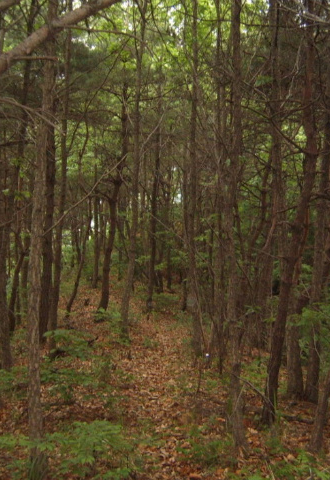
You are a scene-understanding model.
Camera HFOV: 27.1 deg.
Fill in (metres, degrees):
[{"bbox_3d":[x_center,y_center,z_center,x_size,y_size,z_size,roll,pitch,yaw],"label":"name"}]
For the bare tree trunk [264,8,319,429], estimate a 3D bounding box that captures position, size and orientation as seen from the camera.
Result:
[{"bbox_3d":[1.238,-0.288,6.751,0.544,4.112,0.450,0,-7,0],"label":"bare tree trunk"}]

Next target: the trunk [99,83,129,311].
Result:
[{"bbox_3d":[-1.153,-0.982,15.316,0.596,5.181,0.550,0,-7,0],"label":"trunk"}]

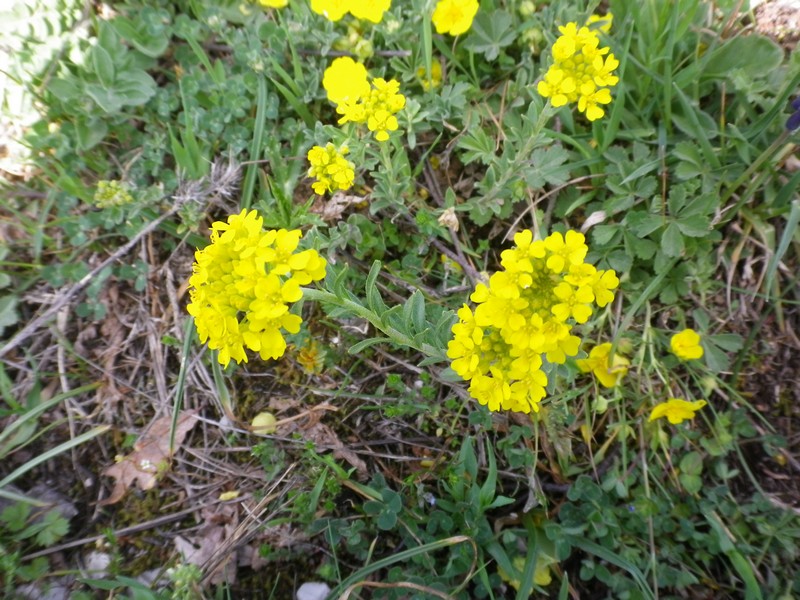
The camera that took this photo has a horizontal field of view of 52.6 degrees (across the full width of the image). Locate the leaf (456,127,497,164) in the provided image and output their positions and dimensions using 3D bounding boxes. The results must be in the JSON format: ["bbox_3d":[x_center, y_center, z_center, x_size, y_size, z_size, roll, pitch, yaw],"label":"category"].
[{"bbox_3d":[0.044,-0.087,0.460,0.023,0.007,0.027,21,66,12],"label":"leaf"}]

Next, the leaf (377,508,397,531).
[{"bbox_3d":[-0.005,0.083,0.305,0.007,0.004,0.008,0,55,0],"label":"leaf"}]

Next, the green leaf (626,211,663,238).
[{"bbox_3d":[0.130,-0.041,0.431,0.019,0.005,0.016,-16,61,-3],"label":"green leaf"}]

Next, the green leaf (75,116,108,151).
[{"bbox_3d":[-0.160,-0.086,0.420,0.017,0.011,0.016,0,55,0],"label":"green leaf"}]

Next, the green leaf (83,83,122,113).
[{"bbox_3d":[-0.156,-0.106,0.425,0.019,0.010,0.014,0,55,0],"label":"green leaf"}]

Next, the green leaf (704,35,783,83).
[{"bbox_3d":[0.188,-0.133,0.445,0.038,0.018,0.022,0,55,0],"label":"green leaf"}]

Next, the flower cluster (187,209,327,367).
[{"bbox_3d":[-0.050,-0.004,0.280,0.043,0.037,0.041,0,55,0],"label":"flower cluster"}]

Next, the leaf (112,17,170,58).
[{"bbox_3d":[-0.150,-0.152,0.471,0.032,0.010,0.017,34,71,6],"label":"leaf"}]

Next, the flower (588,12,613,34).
[{"bbox_3d":[0.110,-0.151,0.444,0.017,0.007,0.015,16,63,10],"label":"flower"}]

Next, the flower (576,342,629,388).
[{"bbox_3d":[0.082,0.026,0.326,0.019,0.010,0.019,-6,65,2],"label":"flower"}]

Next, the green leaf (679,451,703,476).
[{"bbox_3d":[0.120,0.068,0.334,0.010,0.003,0.011,9,67,13],"label":"green leaf"}]

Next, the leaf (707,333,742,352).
[{"bbox_3d":[0.145,0.019,0.362,0.016,0.003,0.009,9,70,13],"label":"leaf"}]

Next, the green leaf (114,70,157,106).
[{"bbox_3d":[-0.163,-0.131,0.500,0.025,0.007,0.027,-5,65,-9],"label":"green leaf"}]

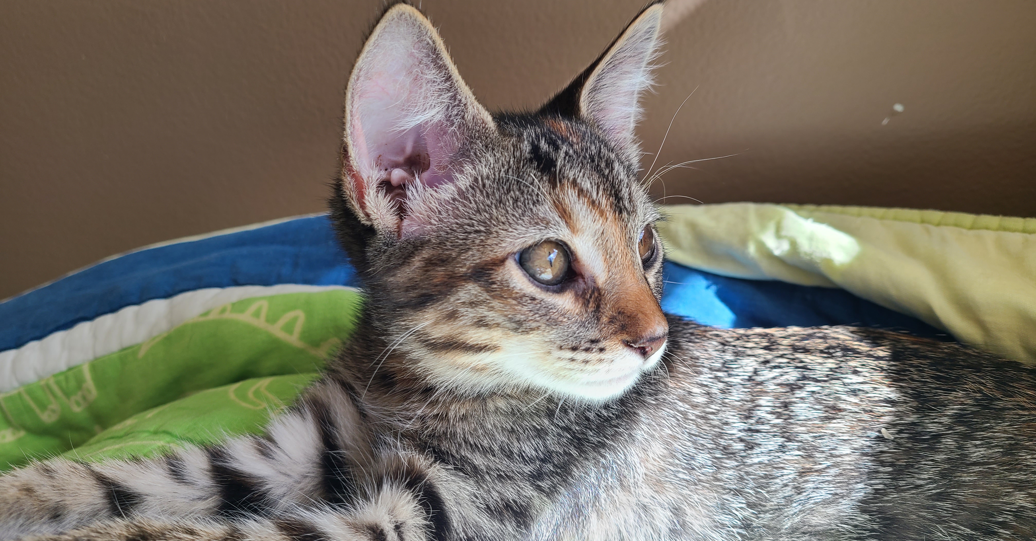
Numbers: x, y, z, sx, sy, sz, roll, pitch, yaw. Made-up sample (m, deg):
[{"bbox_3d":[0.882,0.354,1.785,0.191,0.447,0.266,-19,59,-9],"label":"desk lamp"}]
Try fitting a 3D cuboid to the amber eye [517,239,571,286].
[{"bbox_3d":[0.008,-0.002,0.229,0.015,0.013,0.008,-1,8,-30],"label":"amber eye"}]

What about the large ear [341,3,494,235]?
[{"bbox_3d":[-0.032,-0.047,0.245,0.047,0.068,0.028,-5,10,-7],"label":"large ear"}]

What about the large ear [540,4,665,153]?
[{"bbox_3d":[0.032,-0.066,0.277,0.026,0.058,0.042,13,1,30],"label":"large ear"}]

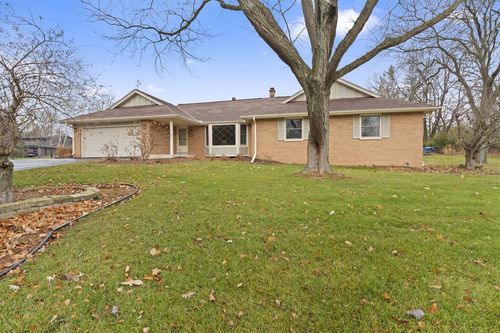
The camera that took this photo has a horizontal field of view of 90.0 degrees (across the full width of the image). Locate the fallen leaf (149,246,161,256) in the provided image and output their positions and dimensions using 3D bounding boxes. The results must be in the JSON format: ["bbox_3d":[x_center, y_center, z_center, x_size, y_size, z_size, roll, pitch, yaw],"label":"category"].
[{"bbox_3d":[-1.256,1.132,3.329,0.130,0.050,0.130,-2,6,-15],"label":"fallen leaf"}]

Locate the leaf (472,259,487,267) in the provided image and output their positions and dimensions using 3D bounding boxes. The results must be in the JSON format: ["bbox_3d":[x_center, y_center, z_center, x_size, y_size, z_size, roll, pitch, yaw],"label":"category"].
[{"bbox_3d":[2.804,1.180,3.052,0.130,0.030,0.055,5,8,43],"label":"leaf"}]

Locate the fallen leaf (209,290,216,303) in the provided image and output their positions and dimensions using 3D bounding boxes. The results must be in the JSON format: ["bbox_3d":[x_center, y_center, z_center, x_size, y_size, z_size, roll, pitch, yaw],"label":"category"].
[{"bbox_3d":[-0.356,1.241,2.389,0.055,0.040,0.120,-1,6,-8],"label":"fallen leaf"}]

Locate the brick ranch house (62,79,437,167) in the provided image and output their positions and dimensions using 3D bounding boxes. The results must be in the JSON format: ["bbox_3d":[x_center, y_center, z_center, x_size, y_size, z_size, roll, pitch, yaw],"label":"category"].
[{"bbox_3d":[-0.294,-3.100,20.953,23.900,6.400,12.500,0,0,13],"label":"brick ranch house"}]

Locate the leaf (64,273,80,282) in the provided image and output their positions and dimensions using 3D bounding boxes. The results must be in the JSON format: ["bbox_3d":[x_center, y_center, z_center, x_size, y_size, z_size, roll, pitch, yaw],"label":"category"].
[{"bbox_3d":[-1.937,1.208,2.721,0.140,0.040,0.085,-2,6,-18],"label":"leaf"}]

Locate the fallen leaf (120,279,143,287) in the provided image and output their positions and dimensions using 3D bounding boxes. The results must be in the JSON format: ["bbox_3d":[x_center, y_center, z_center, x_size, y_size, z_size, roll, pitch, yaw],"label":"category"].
[{"bbox_3d":[-1.236,1.223,2.622,0.210,0.030,0.080,0,6,-3],"label":"fallen leaf"}]

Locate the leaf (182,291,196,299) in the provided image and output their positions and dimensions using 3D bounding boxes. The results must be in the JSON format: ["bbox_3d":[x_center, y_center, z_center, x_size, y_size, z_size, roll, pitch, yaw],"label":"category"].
[{"bbox_3d":[-0.584,1.244,2.415,0.130,0.030,0.065,-2,6,-18],"label":"leaf"}]

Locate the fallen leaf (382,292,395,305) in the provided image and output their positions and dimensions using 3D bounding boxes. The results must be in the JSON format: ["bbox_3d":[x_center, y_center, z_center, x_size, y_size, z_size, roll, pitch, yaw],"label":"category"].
[{"bbox_3d":[1.313,1.247,2.356,0.060,0.035,0.130,1,6,10],"label":"fallen leaf"}]

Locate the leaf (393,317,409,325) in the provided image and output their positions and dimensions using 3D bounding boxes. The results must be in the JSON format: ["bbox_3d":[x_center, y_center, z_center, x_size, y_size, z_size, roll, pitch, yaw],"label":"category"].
[{"bbox_3d":[1.251,1.278,2.070,0.115,0.030,0.050,1,6,8],"label":"leaf"}]

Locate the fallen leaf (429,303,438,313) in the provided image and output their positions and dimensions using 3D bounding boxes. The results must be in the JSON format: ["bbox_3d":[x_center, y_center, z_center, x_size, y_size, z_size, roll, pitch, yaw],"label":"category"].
[{"bbox_3d":[1.629,1.258,2.216,0.070,0.040,0.070,3,7,30],"label":"fallen leaf"}]

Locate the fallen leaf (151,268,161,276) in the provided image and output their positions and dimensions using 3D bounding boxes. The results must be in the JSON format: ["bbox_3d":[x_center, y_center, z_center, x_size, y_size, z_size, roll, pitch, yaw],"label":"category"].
[{"bbox_3d":[-1.057,1.198,2.824,0.090,0.035,0.090,-2,6,-15],"label":"fallen leaf"}]

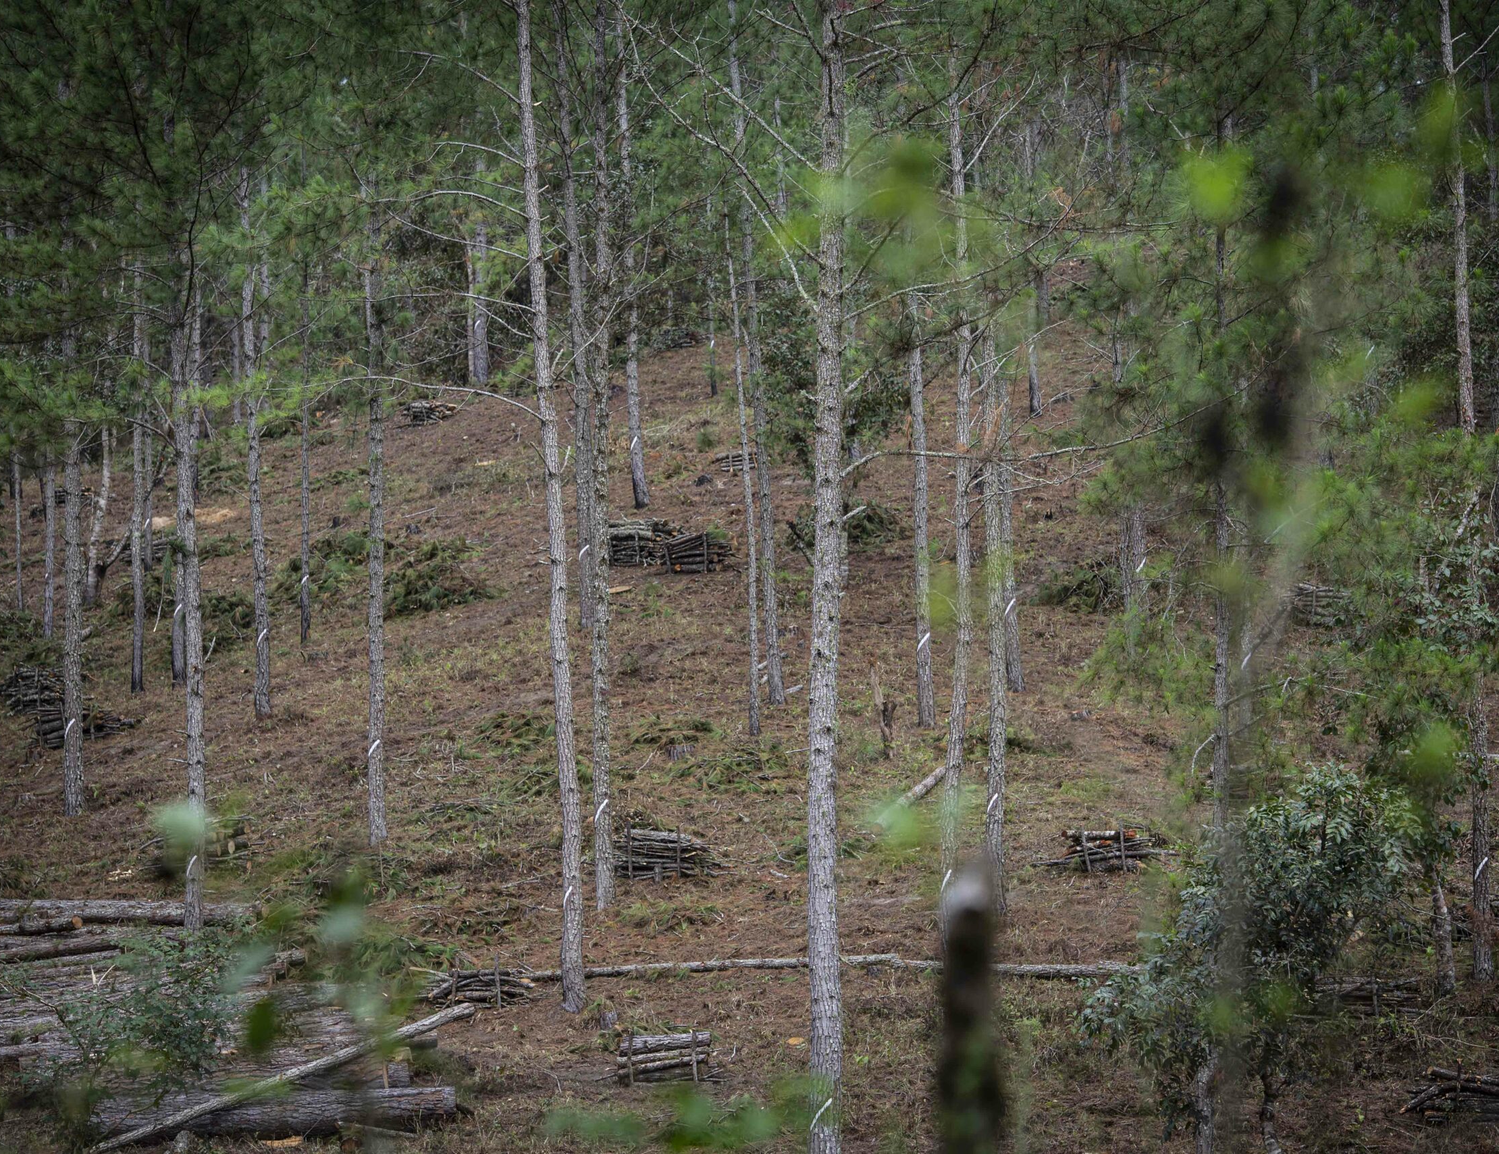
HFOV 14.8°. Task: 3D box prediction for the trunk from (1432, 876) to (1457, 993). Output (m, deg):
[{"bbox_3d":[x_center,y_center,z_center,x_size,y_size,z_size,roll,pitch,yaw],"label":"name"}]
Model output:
[{"bbox_3d":[8.431,4.343,70.066,0.213,1.480,0.213,-5,-5,7],"label":"trunk"}]

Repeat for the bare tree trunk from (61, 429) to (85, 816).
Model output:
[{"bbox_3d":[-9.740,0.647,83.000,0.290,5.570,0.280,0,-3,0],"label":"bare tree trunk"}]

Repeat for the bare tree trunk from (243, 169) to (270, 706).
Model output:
[{"bbox_3d":[-8.595,-2.209,100.423,0.282,9.452,0.282,-1,-5,-5],"label":"bare tree trunk"}]

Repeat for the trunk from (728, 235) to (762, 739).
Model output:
[{"bbox_3d":[-0.095,-1.498,94.372,0.188,8.301,0.188,-2,-5,0],"label":"trunk"}]

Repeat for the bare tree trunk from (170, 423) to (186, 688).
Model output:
[{"bbox_3d":[-10.330,-0.384,104.216,0.220,4.808,0.220,0,-5,-6],"label":"bare tree trunk"}]

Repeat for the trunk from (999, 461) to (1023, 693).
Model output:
[{"bbox_3d":[4.321,0.008,95.173,0.245,3.855,0.245,-2,-5,3],"label":"trunk"}]

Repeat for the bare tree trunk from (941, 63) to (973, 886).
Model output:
[{"bbox_3d":[2.328,-0.648,66.000,0.270,10.600,0.200,1,-3,0],"label":"bare tree trunk"}]

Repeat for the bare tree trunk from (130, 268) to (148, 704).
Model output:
[{"bbox_3d":[-9.862,-1.543,93.000,0.210,6.900,0.200,0,-3,0],"label":"bare tree trunk"}]

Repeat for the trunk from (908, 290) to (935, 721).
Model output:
[{"bbox_3d":[2.500,-0.941,84.000,0.270,6.270,0.250,-2,-3,0],"label":"trunk"}]

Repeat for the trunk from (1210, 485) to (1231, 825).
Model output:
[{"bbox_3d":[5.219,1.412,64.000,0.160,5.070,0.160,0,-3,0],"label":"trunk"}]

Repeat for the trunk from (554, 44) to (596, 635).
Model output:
[{"bbox_3d":[-2.986,-4.078,98.000,0.290,10.040,0.260,-3,-3,0],"label":"trunk"}]

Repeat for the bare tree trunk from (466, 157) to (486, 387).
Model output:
[{"bbox_3d":[-6.717,-7.540,142.258,0.317,5.752,0.317,0,-5,-3],"label":"bare tree trunk"}]

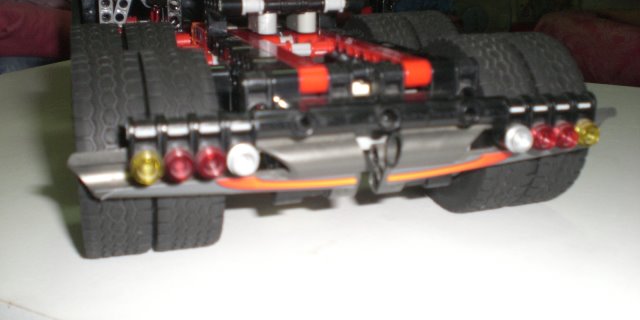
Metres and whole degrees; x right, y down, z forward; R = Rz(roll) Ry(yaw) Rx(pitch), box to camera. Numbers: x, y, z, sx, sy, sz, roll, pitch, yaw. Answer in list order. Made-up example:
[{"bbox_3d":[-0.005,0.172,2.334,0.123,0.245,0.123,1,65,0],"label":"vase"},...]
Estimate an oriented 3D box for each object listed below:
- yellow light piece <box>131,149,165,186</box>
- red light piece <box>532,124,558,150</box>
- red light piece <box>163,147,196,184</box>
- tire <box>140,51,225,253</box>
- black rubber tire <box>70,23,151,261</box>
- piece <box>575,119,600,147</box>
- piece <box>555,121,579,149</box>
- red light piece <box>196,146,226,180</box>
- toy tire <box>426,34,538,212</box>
[{"bbox_3d":[-0.042,0.002,0.172,0.008,0.008,0.005,-6,11,-16],"label":"yellow light piece"},{"bbox_3d":[0.065,-0.007,0.204,0.008,0.008,0.005,-6,11,-16],"label":"red light piece"},{"bbox_3d":[-0.035,0.001,0.174,0.008,0.008,0.005,-6,11,-16],"label":"red light piece"},{"bbox_3d":[-0.045,-0.004,0.226,0.019,0.062,0.062,-6,19,-16],"label":"tire"},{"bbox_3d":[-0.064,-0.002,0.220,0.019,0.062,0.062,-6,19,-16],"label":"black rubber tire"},{"bbox_3d":[0.080,-0.008,0.209,0.008,0.008,0.005,-6,11,-16],"label":"piece"},{"bbox_3d":[0.073,-0.007,0.206,0.008,0.008,0.005,-6,11,-16],"label":"piece"},{"bbox_3d":[-0.027,0.001,0.177,0.008,0.008,0.005,-6,11,-16],"label":"red light piece"},{"bbox_3d":[0.053,-0.013,0.254,0.019,0.062,0.062,-6,19,-16],"label":"toy tire"}]

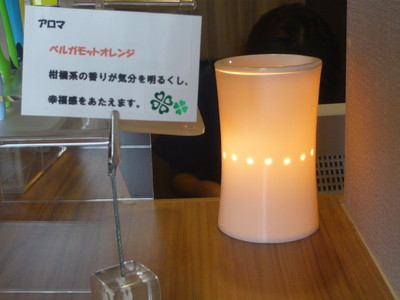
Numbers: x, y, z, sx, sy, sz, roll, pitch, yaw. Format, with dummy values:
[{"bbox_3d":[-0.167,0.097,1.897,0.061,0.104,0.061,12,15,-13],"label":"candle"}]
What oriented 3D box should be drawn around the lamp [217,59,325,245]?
[{"bbox_3d":[0.048,-0.003,0.510,0.073,0.117,0.073,-2,17,0],"label":"lamp"}]

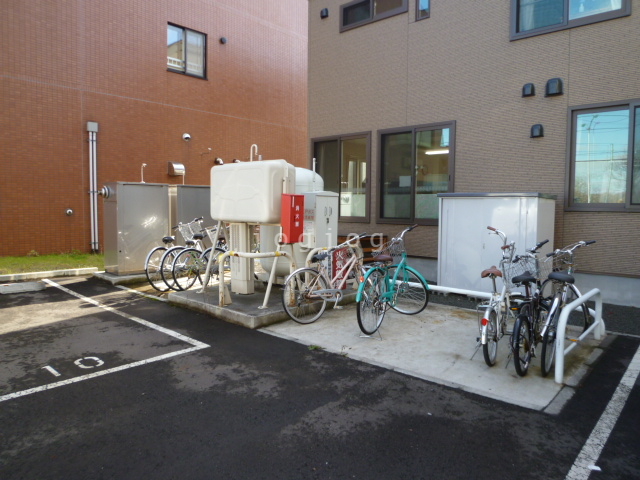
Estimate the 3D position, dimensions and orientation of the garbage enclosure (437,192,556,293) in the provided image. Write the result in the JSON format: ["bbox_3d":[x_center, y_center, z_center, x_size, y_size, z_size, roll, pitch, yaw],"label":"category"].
[{"bbox_3d":[2.894,0.036,7.375,1.558,1.617,0.956,5,6,42],"label":"garbage enclosure"}]

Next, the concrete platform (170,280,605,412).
[{"bbox_3d":[0.490,0.913,5.845,5.321,0.191,2.528,5,6,42],"label":"concrete platform"}]

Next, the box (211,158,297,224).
[{"bbox_3d":[-0.985,-0.658,6.371,1.360,0.816,0.507,5,6,42],"label":"box"}]

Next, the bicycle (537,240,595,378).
[{"bbox_3d":[2.260,0.587,4.215,0.551,1.103,1.720,4,6,36],"label":"bicycle"}]

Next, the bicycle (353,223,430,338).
[{"bbox_3d":[0.790,0.447,5.125,0.620,1.120,1.520,4,6,33],"label":"bicycle"}]

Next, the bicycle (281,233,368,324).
[{"bbox_3d":[0.164,0.456,5.431,1.480,1.040,0.570,-3,6,-40],"label":"bicycle"}]

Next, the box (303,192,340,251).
[{"bbox_3d":[0.003,-0.300,6.612,0.280,0.815,0.484,5,6,41],"label":"box"}]

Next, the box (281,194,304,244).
[{"bbox_3d":[-0.337,-0.265,5.611,0.160,0.594,0.237,5,6,41],"label":"box"}]

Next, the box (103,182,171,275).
[{"bbox_3d":[-3.464,-0.244,8.422,0.514,1.624,1.014,5,6,42],"label":"box"}]

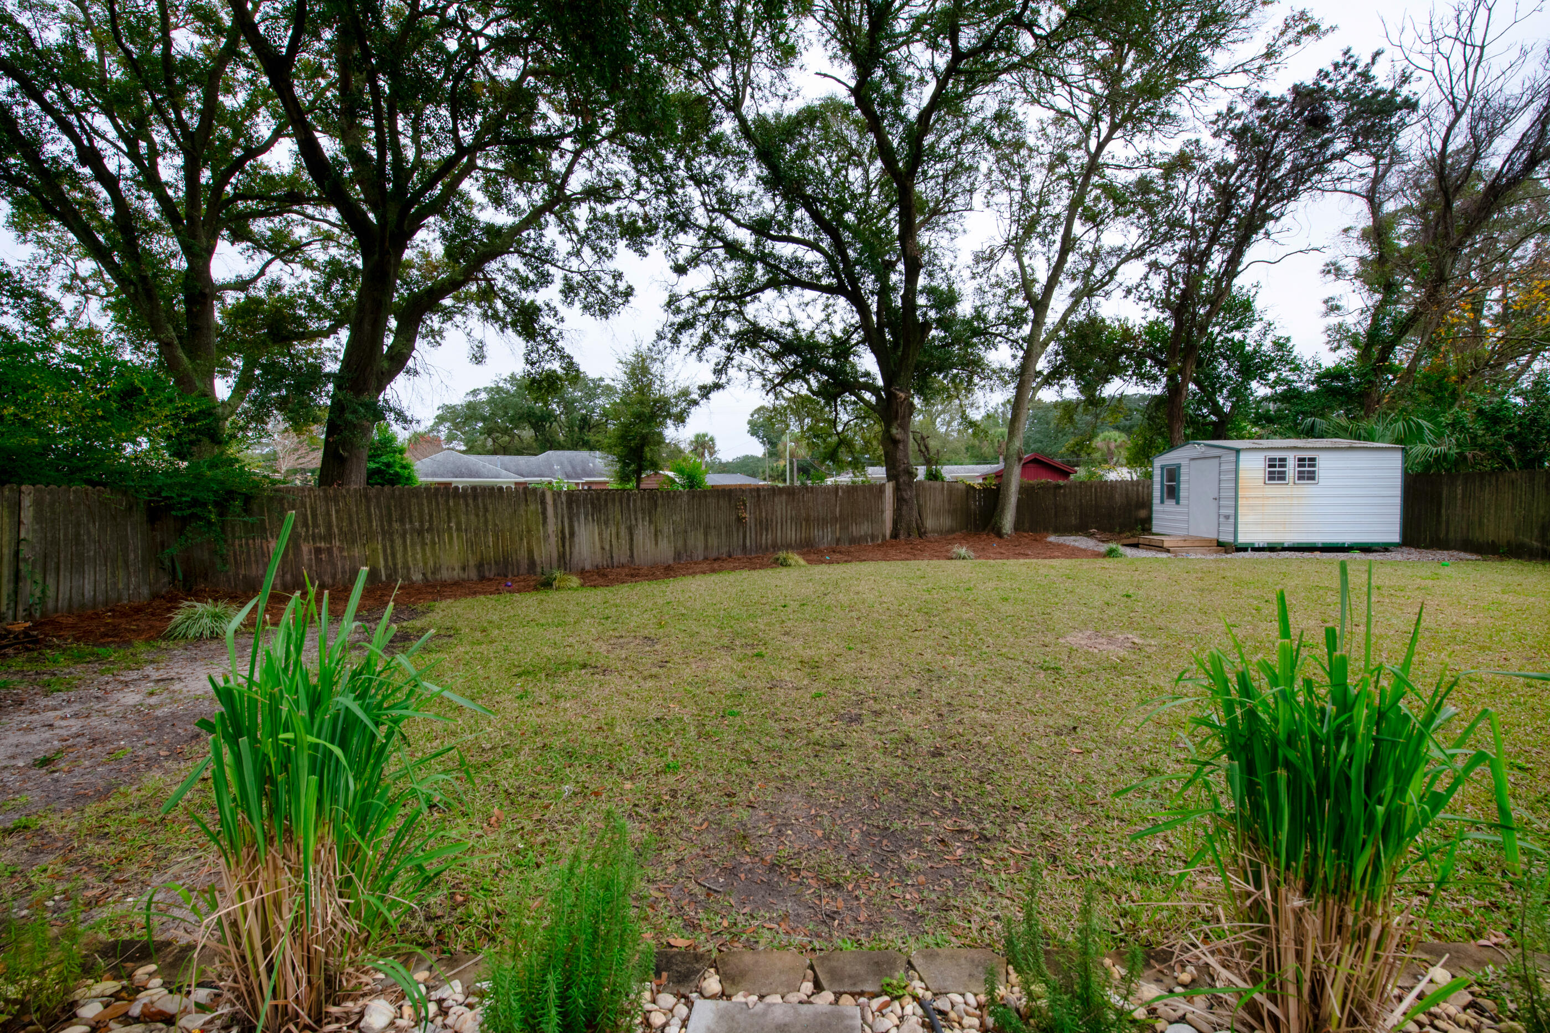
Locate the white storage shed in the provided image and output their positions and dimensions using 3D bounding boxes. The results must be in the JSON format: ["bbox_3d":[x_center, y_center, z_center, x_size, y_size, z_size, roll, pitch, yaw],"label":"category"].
[{"bbox_3d":[12.932,-0.663,16.022,3.500,2.620,3.900,0,2,7],"label":"white storage shed"}]

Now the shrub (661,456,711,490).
[{"bbox_3d":[-2.676,-0.456,18.000,1.500,2.700,1.500,-1,2,0],"label":"shrub"}]

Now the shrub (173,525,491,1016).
[{"bbox_3d":[-1.403,0.734,1.880,0.980,1.460,0.920,-1,2,0],"label":"shrub"}]

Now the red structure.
[{"bbox_3d":[10.534,-1.101,25.940,3.900,3.000,4.000,0,2,14],"label":"red structure"}]

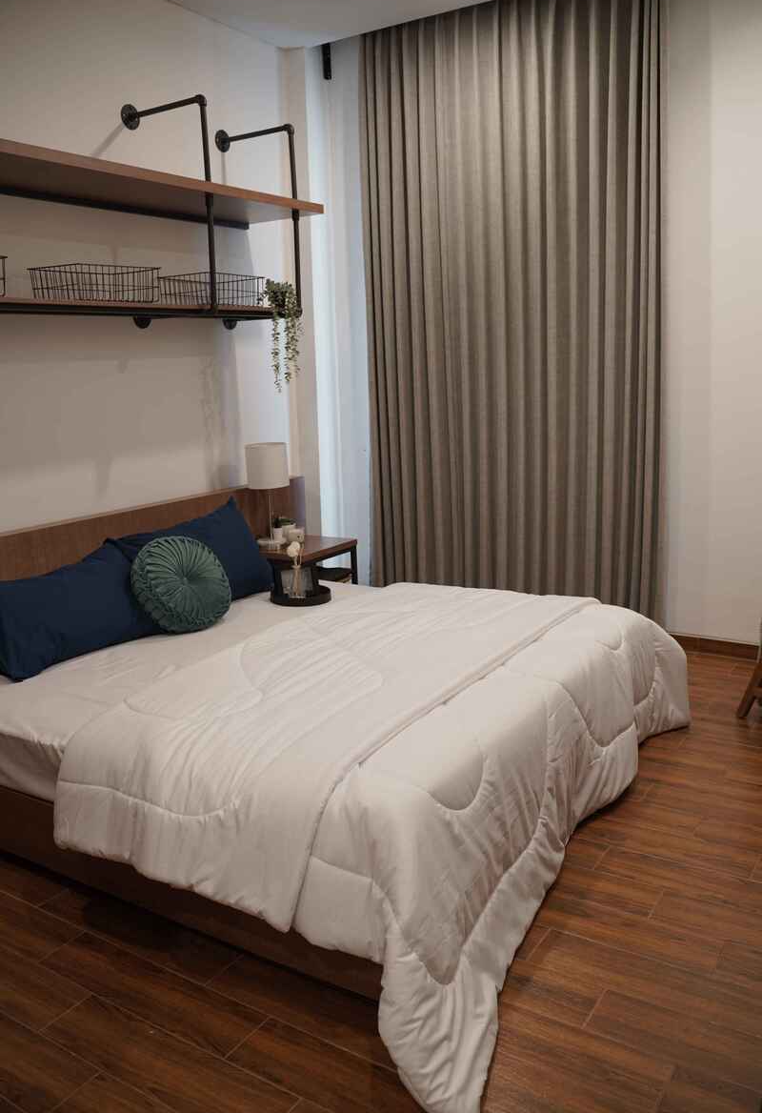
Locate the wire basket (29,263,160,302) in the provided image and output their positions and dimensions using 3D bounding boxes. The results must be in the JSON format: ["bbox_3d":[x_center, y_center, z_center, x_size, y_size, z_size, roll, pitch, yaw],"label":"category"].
[{"bbox_3d":[-1.088,-1.033,3.393,0.265,0.127,0.380,6,15,32],"label":"wire basket"}]

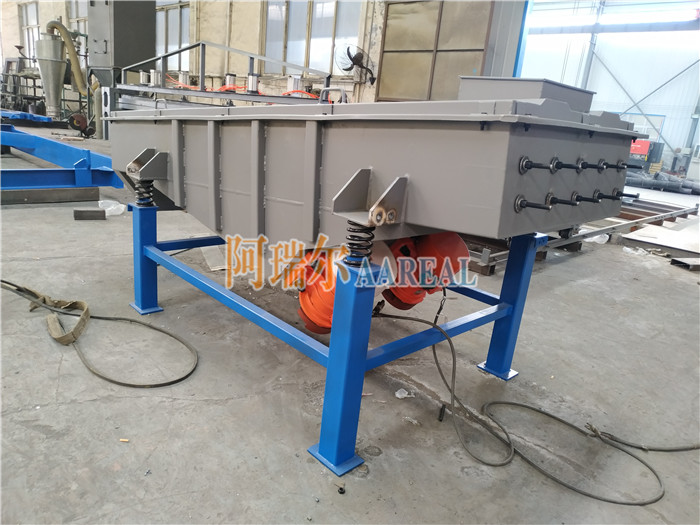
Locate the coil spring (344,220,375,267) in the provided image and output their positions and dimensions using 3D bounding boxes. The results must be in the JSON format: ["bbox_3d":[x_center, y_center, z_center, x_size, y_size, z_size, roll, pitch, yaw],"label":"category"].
[{"bbox_3d":[0.036,-0.066,1.724,0.101,0.156,0.101,6,16,-2],"label":"coil spring"}]

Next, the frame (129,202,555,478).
[{"bbox_3d":[-0.185,0.071,2.961,1.497,0.828,2.083,-9,22,-44],"label":"frame"}]

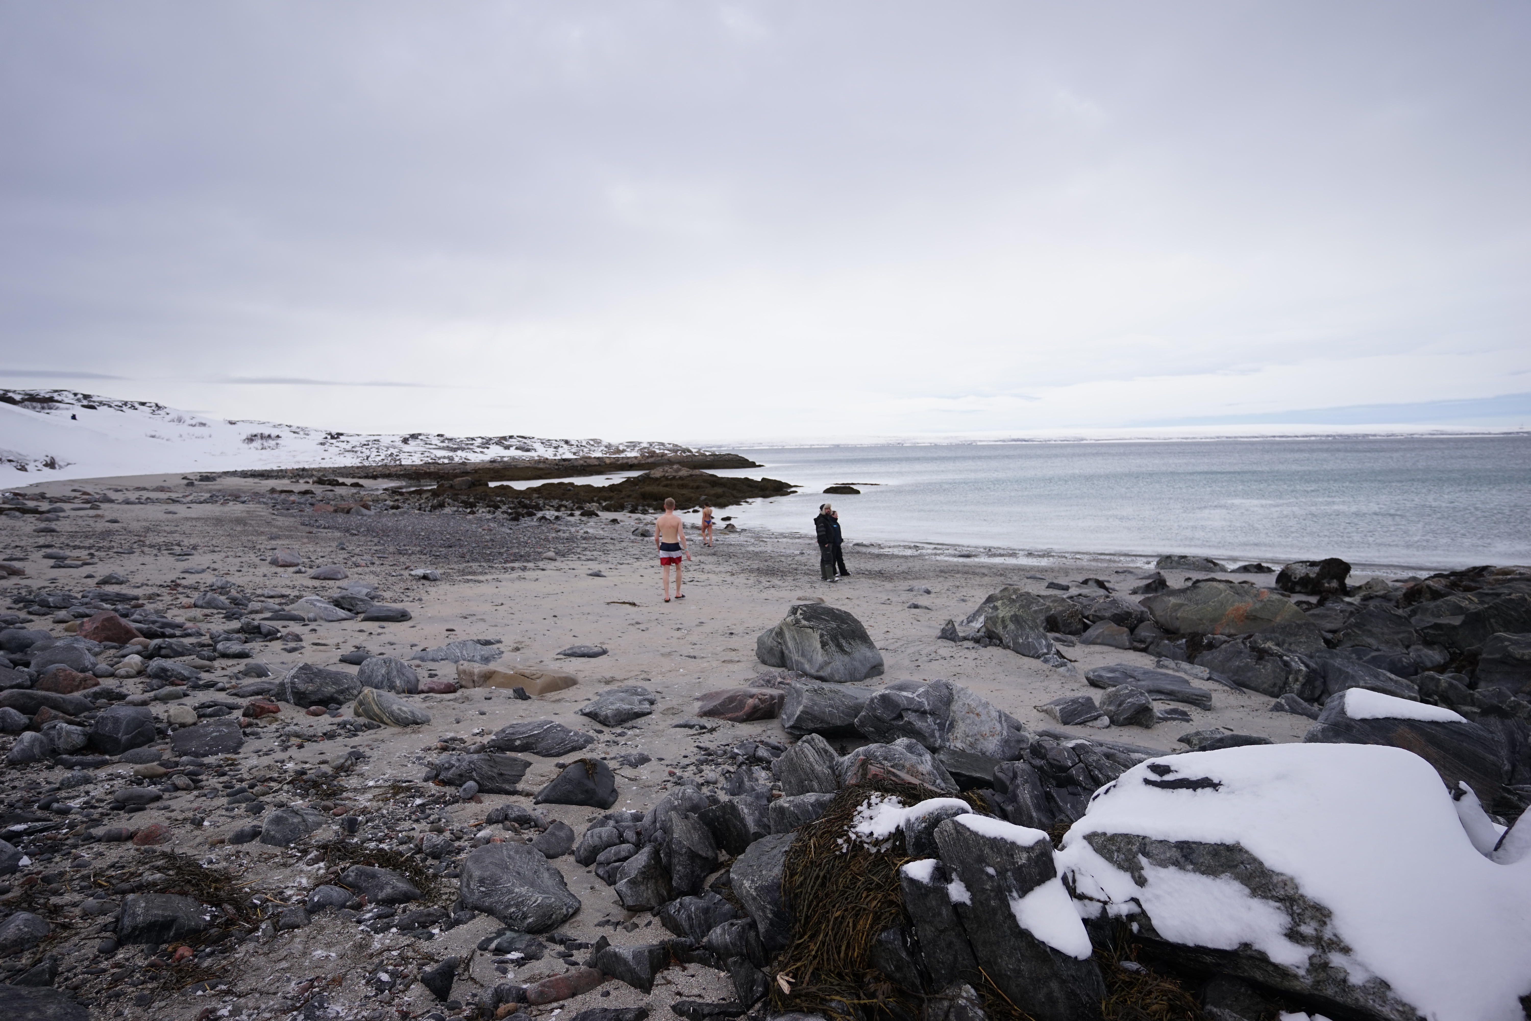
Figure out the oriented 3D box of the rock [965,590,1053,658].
[{"bbox_3d":[3.096,1.374,9.214,0.851,0.765,1.134,-4,6,-35],"label":"rock"}]

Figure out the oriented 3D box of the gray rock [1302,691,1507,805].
[{"bbox_3d":[4.080,1.500,4.650,0.720,0.550,1.000,-4,6,-35],"label":"gray rock"}]

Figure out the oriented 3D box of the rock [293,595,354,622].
[{"bbox_3d":[-6.021,1.340,9.889,0.750,0.280,0.480,-3,5,-20],"label":"rock"}]

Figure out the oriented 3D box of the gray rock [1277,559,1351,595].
[{"bbox_3d":[11.924,1.444,15.784,1.320,0.811,0.990,2,6,30],"label":"gray rock"}]

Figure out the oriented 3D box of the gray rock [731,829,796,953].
[{"bbox_3d":[0.008,1.366,2.596,0.300,0.410,0.280,0,5,10],"label":"gray rock"}]

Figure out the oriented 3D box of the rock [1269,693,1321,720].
[{"bbox_3d":[4.648,1.710,6.327,0.405,0.185,0.263,3,6,36],"label":"rock"}]

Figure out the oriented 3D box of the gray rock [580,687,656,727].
[{"bbox_3d":[-1.146,1.507,5.576,0.500,0.190,0.480,-5,7,-42],"label":"gray rock"}]

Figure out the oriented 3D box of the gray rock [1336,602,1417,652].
[{"bbox_3d":[7.164,1.388,8.508,0.734,0.569,0.551,2,6,35],"label":"gray rock"}]

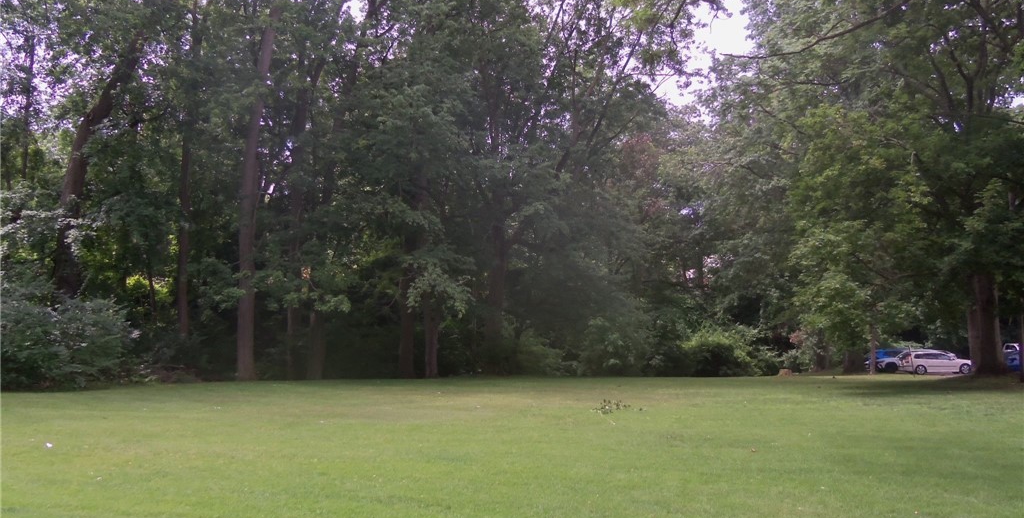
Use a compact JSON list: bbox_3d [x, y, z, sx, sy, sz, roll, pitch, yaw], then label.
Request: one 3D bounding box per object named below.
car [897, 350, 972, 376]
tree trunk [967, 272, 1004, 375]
[{"bbox_3d":[25.739,6.294,50.479,4.550,1.470,1.790,0,-6,0],"label":"car"},{"bbox_3d":[26.247,3.549,45.817,1.650,5.749,1.650,4,-6,0],"label":"tree trunk"}]

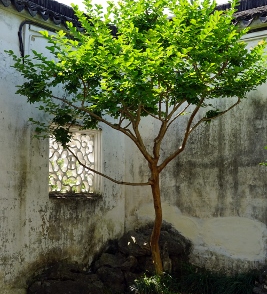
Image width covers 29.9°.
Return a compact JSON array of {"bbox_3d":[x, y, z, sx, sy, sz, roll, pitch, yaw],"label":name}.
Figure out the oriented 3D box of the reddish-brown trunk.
[{"bbox_3d":[0.287,0.968,6.250,0.150,1.360,0.140,0,-5,0],"label":"reddish-brown trunk"}]

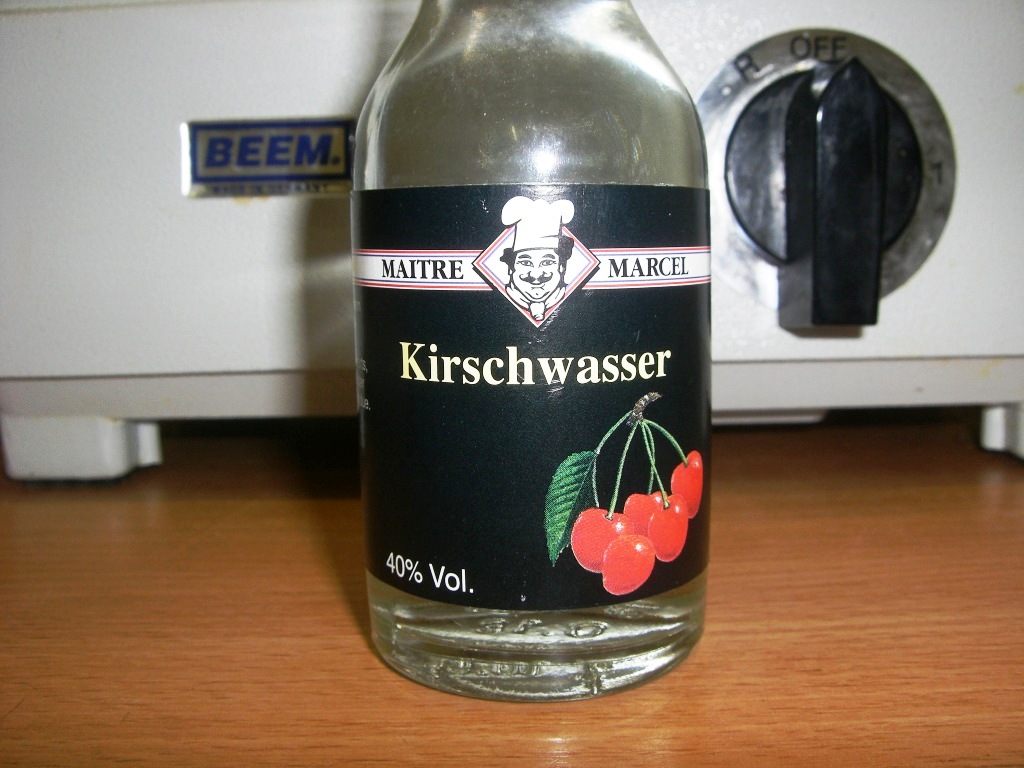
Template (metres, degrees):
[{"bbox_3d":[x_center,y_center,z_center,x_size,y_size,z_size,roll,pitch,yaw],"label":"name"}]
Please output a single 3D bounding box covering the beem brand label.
[{"bbox_3d":[-0.053,-0.049,0.246,0.038,0.017,0.002,-1,7,0],"label":"beem brand label"}]

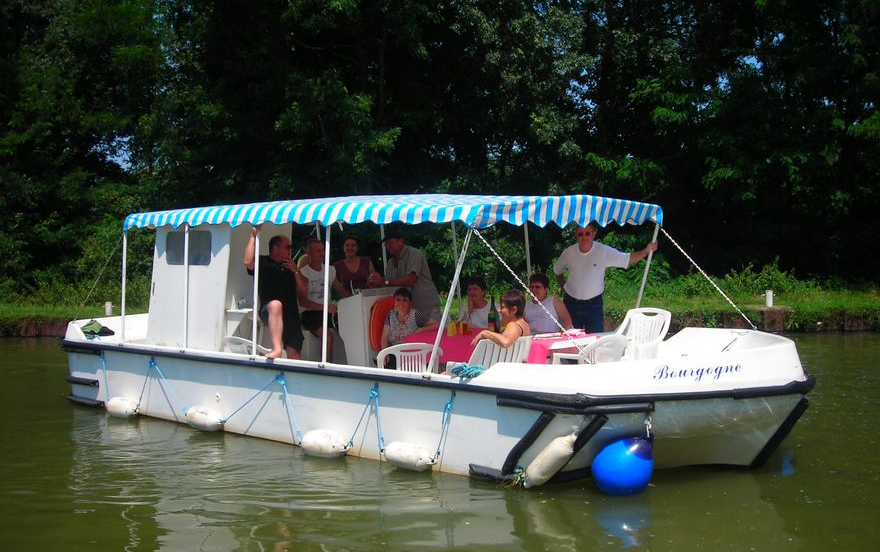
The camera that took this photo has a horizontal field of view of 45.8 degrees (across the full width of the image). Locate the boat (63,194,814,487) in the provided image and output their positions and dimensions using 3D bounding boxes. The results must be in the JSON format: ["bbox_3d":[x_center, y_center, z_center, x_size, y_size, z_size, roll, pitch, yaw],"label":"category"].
[{"bbox_3d":[-0.251,0.390,10.315,7.913,2.316,3.078,2,4,39],"label":"boat"}]

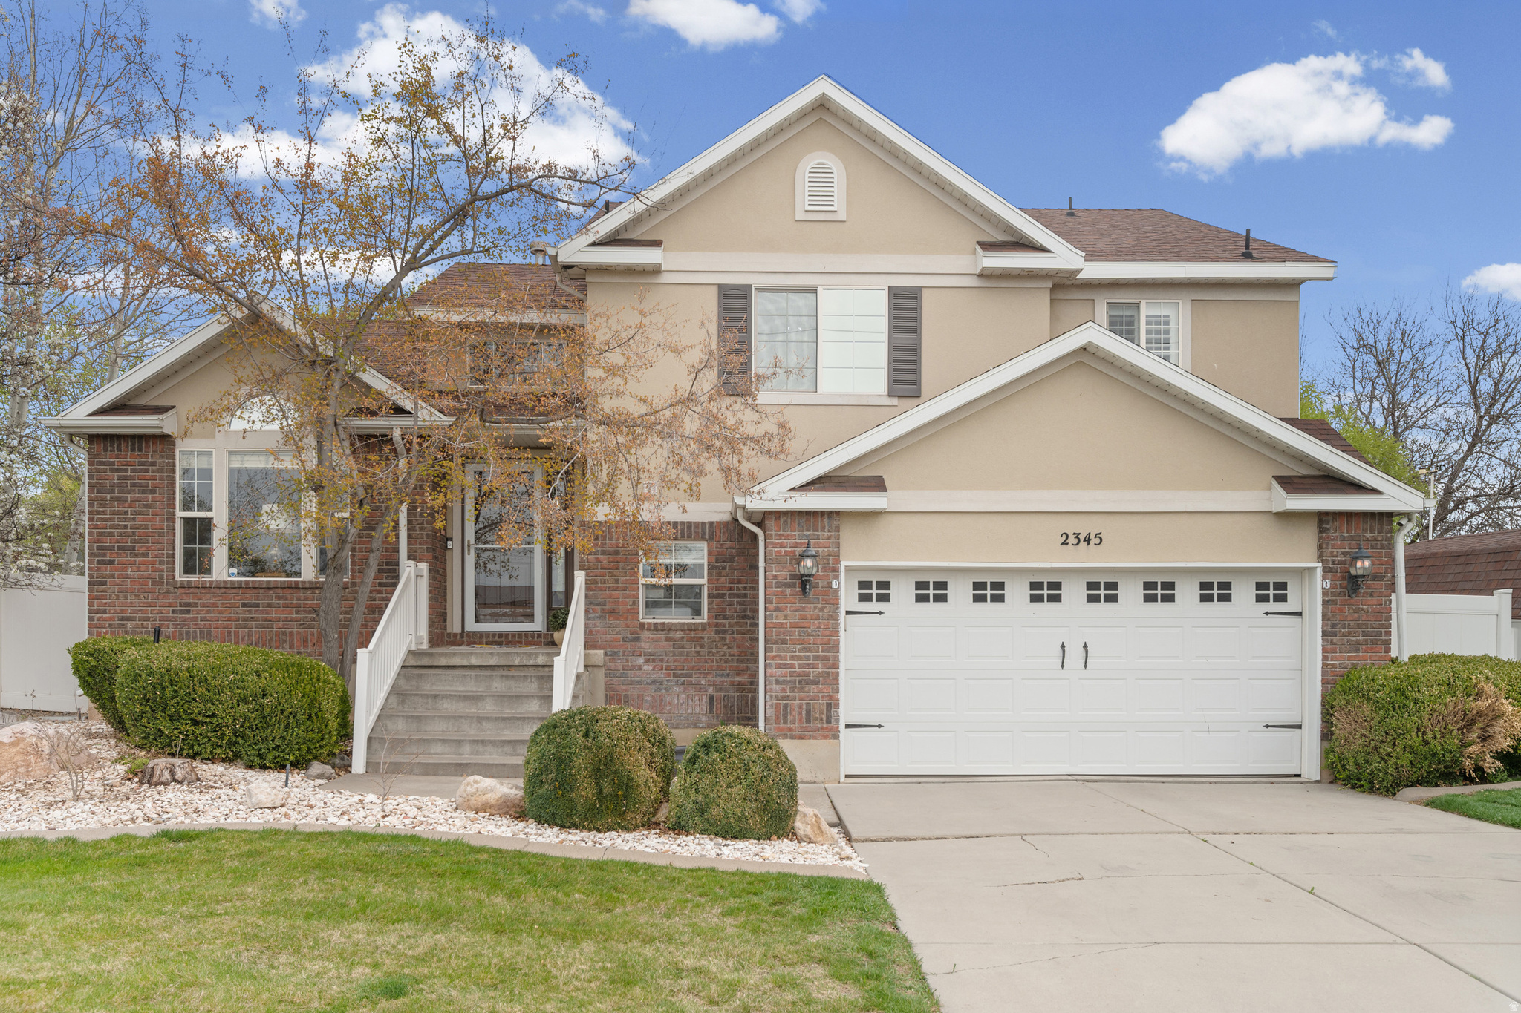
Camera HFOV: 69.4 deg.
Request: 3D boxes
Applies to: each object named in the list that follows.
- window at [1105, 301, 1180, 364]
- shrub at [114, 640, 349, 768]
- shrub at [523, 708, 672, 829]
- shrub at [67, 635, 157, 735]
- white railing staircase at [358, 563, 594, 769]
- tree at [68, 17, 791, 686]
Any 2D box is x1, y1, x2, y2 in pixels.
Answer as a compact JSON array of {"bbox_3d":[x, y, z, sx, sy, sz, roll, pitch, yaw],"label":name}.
[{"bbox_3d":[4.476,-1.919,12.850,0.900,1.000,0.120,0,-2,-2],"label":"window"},{"bbox_3d":[-5.349,1.958,11.100,2.200,1.100,1.200,0,-2,3],"label":"shrub"},{"bbox_3d":[-1.297,2.059,8.850,1.180,0.900,1.150,0,-2,-2],"label":"shrub"},{"bbox_3d":[-6.874,1.877,11.800,1.000,1.000,1.000,0,-2,-2],"label":"shrub"},{"bbox_3d":[-2.929,1.611,11.450,2.040,2.070,2.050,0,-2,-2],"label":"white railing staircase"},{"bbox_3d":[-3.380,-1.213,11.100,7.300,7.400,5.600,0,-2,-2],"label":"tree"}]

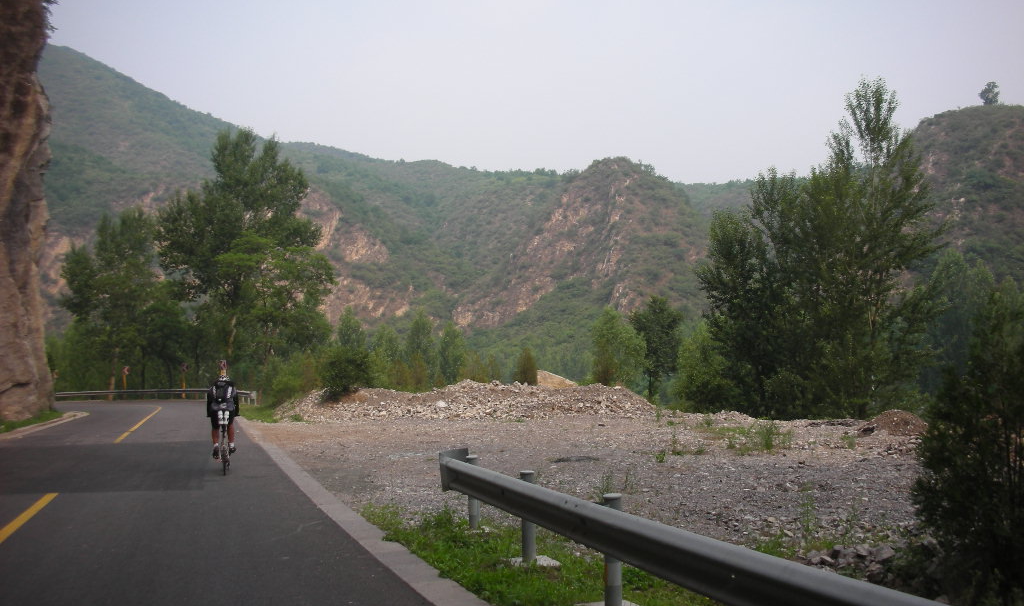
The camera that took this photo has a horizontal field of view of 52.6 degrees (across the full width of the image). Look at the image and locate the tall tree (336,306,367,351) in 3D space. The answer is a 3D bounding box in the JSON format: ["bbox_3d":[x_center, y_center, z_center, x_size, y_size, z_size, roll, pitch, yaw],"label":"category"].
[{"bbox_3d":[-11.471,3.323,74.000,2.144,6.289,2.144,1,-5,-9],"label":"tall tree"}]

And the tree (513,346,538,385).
[{"bbox_3d":[0.743,3.661,57.000,1.431,2.643,1.360,0,-5,1],"label":"tree"}]

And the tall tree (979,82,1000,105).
[{"bbox_3d":[147.576,-64.593,320.000,6.799,7.726,6.799,-2,-5,25],"label":"tall tree"}]

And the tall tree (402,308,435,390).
[{"bbox_3d":[-6.968,3.955,78.000,2.561,6.931,2.561,0,-5,-5],"label":"tall tree"}]

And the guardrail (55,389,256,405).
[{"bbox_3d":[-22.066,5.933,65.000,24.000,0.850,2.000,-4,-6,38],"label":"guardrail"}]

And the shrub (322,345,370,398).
[{"bbox_3d":[-7.558,3.178,47.000,2.270,2.497,2.156,1,-5,-9],"label":"shrub"}]

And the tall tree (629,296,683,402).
[{"bbox_3d":[8.731,2.860,63.000,3.286,6.632,3.121,-1,-5,8],"label":"tall tree"}]

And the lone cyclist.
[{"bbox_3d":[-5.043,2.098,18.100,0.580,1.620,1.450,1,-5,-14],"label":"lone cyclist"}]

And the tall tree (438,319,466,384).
[{"bbox_3d":[-4.675,4.365,80.000,2.318,6.181,2.318,0,-5,-3],"label":"tall tree"}]

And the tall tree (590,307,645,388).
[{"bbox_3d":[7.031,3.365,69.000,3.599,6.131,3.239,0,-5,6],"label":"tall tree"}]

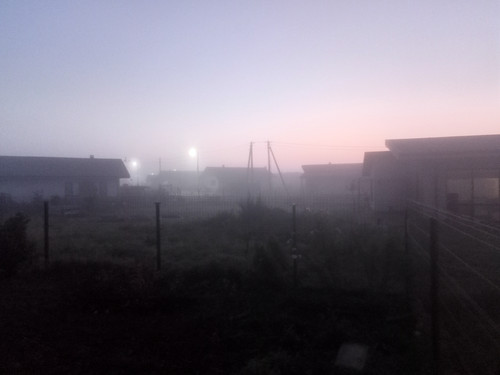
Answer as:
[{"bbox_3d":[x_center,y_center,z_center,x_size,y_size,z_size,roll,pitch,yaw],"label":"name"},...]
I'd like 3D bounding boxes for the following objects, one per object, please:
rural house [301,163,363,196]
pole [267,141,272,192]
[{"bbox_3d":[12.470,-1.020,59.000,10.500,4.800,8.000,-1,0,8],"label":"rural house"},{"bbox_3d":[3.020,-2.910,62.000,0.600,8.300,0.350,-1,0,0],"label":"pole"}]

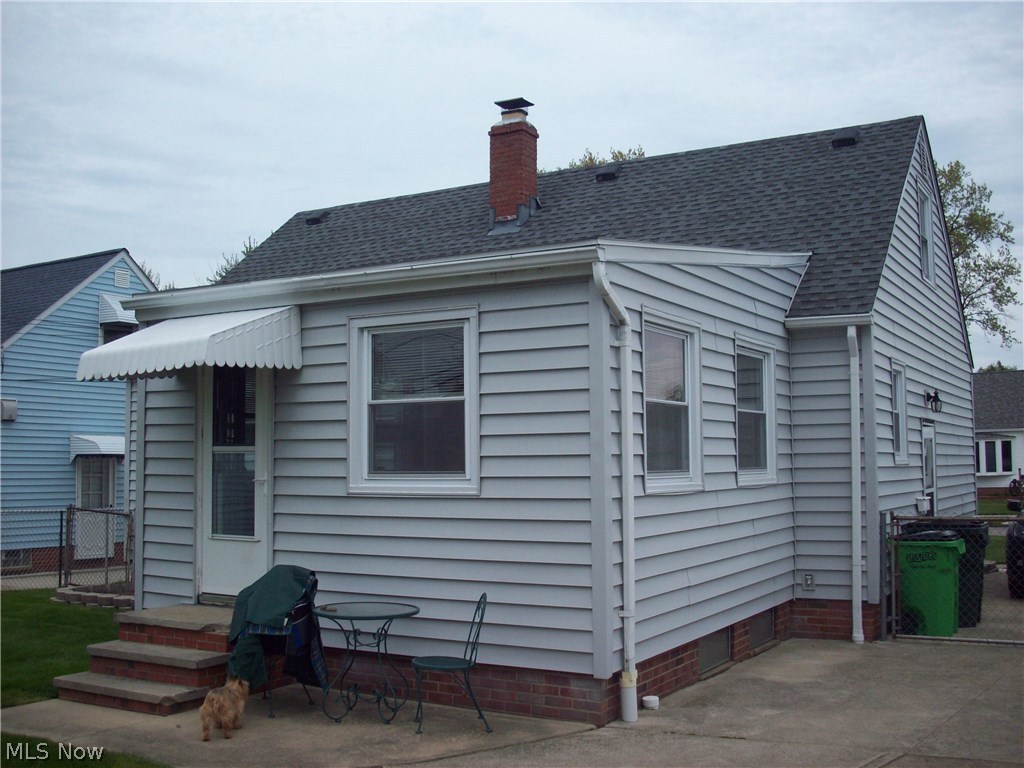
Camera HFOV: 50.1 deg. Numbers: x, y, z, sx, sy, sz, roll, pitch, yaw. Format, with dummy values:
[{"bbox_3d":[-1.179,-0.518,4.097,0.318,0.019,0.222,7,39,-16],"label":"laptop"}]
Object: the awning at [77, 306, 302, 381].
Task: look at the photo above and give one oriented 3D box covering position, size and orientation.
[{"bbox_3d":[-2.516,-0.320,8.552,1.410,0.590,0.994,-3,-5,30],"label":"awning"}]

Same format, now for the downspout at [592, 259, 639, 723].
[{"bbox_3d":[0.686,0.719,7.279,0.135,3.045,0.420,-3,-5,30],"label":"downspout"}]

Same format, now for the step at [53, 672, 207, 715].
[{"bbox_3d":[-2.741,2.212,7.858,1.150,0.148,0.410,-3,-5,30],"label":"step"}]

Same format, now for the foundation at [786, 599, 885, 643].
[{"bbox_3d":[3.214,2.319,10.814,0.780,0.370,0.260,-3,-5,30],"label":"foundation"}]

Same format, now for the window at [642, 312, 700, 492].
[{"bbox_3d":[1.214,0.152,8.347,0.100,1.295,1.110,-3,-5,30],"label":"window"}]

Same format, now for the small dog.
[{"bbox_3d":[-1.839,2.046,6.982,0.200,0.345,0.470,-1,-4,7],"label":"small dog"}]

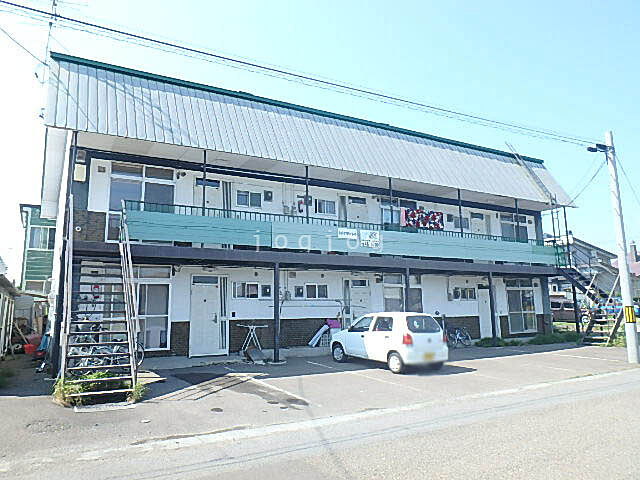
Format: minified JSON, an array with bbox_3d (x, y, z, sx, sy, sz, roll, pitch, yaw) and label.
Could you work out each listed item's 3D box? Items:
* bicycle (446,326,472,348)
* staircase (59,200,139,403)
[{"bbox_3d":[5.278,3.613,17.977,1.500,0.870,0.500,5,-9,-35],"label":"bicycle"},{"bbox_3d":[-4.619,0.912,10.098,1.200,4.200,3.300,4,-8,-29],"label":"staircase"}]

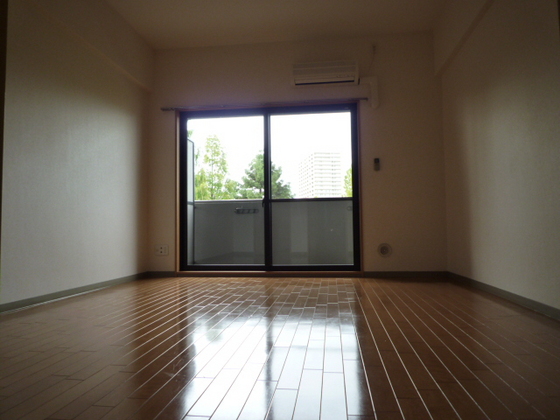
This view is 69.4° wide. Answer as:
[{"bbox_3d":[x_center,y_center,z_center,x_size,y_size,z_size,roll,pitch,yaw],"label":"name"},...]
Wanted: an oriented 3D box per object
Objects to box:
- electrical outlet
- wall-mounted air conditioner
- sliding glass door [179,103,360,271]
[{"bbox_3d":[-1.331,0.454,4.548,0.166,0.123,0.012,-1,-3,7],"label":"electrical outlet"},{"bbox_3d":[0.490,-1.429,4.314,0.675,0.223,0.190,-1,-3,7],"label":"wall-mounted air conditioner"},{"bbox_3d":[-0.145,-0.239,4.560,2.023,1.829,0.100,-1,-3,7],"label":"sliding glass door"}]

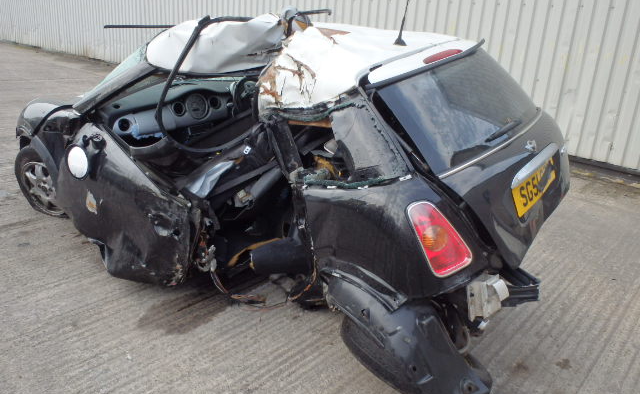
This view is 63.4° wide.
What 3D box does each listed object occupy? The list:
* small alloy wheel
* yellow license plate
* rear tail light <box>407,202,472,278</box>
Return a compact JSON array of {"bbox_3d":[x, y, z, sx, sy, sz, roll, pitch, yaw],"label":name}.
[{"bbox_3d":[-1.853,-0.120,3.608,0.590,0.550,0.190,12,27,23],"label":"small alloy wheel"},{"bbox_3d":[0.872,-0.051,2.072,0.015,0.111,0.520,-6,14,40],"label":"yellow license plate"},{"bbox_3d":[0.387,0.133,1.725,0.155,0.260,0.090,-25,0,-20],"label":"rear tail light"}]

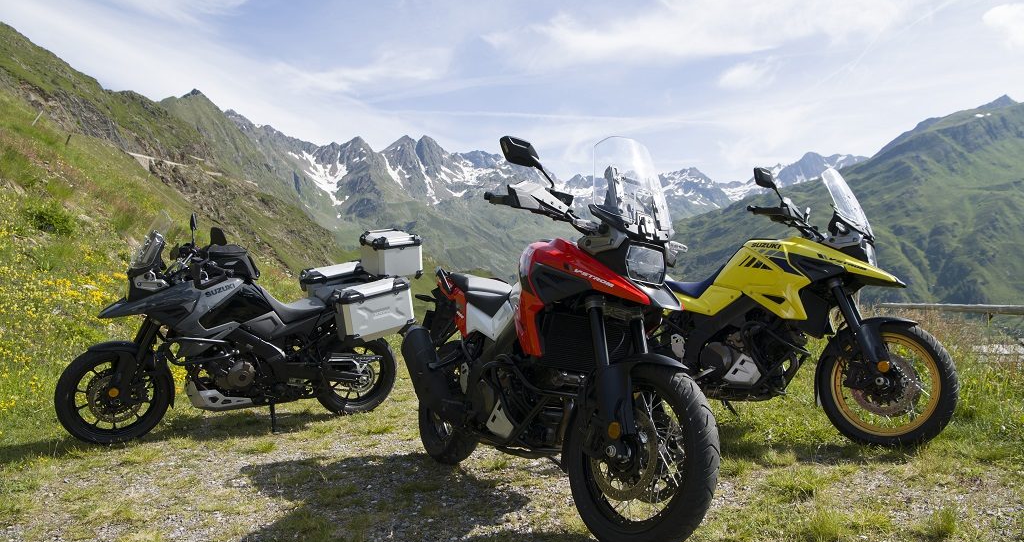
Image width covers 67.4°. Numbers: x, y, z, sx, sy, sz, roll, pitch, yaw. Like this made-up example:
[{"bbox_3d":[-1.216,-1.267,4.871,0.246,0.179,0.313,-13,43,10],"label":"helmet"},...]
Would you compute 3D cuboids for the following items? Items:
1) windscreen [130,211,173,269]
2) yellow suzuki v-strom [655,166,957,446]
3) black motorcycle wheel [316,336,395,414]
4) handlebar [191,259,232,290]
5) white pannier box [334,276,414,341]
[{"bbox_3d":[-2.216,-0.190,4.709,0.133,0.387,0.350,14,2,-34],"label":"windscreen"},{"bbox_3d":[1.315,0.173,4.478,2.275,1.521,0.930,-2,-14,41],"label":"yellow suzuki v-strom"},{"bbox_3d":[-1.141,0.747,5.588,0.642,0.642,0.150,-1,10,-33],"label":"black motorcycle wheel"},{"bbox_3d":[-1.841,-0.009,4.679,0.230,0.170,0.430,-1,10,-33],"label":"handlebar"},{"bbox_3d":[-0.948,0.279,5.226,0.504,0.391,0.250,-14,17,-30],"label":"white pannier box"}]

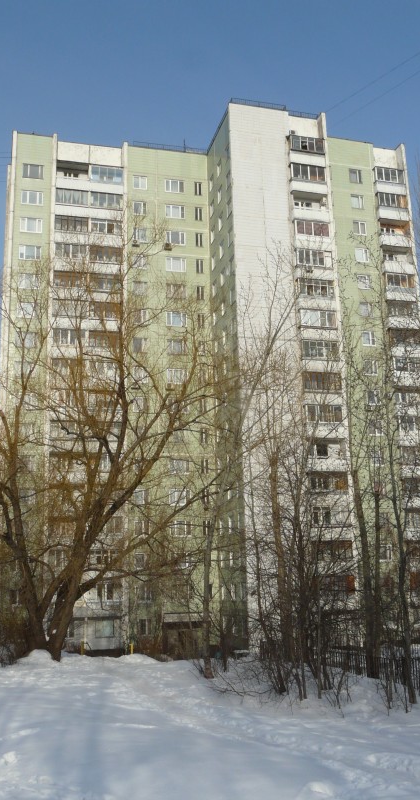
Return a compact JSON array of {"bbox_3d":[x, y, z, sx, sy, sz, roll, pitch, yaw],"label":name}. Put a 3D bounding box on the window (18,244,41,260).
[{"bbox_3d":[-16.615,-13.578,68.414,1.959,1.341,0.150,2,-14,-15],"label":"window"}]

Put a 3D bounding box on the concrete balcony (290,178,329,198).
[{"bbox_3d":[8.874,-19.042,67.428,3.507,1.153,1.200,2,-14,-15],"label":"concrete balcony"}]

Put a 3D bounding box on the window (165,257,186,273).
[{"bbox_3d":[-3.253,-13.155,72.107,1.960,1.424,0.150,2,-14,-15],"label":"window"}]

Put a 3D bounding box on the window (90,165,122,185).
[{"bbox_3d":[-9.897,-21.595,71.210,3.173,1.882,0.120,2,-14,-15],"label":"window"}]

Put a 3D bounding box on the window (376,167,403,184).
[{"bbox_3d":[17.806,-22.044,72.997,3.186,1.641,0.120,2,-14,-15],"label":"window"}]

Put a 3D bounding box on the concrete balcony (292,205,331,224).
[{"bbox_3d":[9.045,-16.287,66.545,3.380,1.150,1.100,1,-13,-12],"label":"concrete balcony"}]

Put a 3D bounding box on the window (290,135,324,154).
[{"bbox_3d":[8.979,-23.316,67.731,3.320,1.480,0.200,1,-13,-12],"label":"window"}]

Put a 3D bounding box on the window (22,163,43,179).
[{"bbox_3d":[-16.877,-21.781,70.610,1.987,1.451,0.200,1,-13,-12],"label":"window"}]

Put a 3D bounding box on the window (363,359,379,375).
[{"bbox_3d":[14.924,-2.963,68.402,1.471,1.410,0.150,2,-14,-15],"label":"window"}]

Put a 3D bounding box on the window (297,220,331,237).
[{"bbox_3d":[9.182,-15.311,66.037,3.377,1.385,0.120,2,-14,-15],"label":"window"}]

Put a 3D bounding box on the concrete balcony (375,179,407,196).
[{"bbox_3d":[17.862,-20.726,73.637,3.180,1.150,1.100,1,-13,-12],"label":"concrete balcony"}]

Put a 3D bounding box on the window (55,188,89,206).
[{"bbox_3d":[-12.979,-19.057,69.721,3.013,1.775,0.120,2,-14,-15],"label":"window"}]

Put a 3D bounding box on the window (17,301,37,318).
[{"bbox_3d":[-16.518,-8.148,67.444,1.987,1.451,0.200,1,-13,-12],"label":"window"}]

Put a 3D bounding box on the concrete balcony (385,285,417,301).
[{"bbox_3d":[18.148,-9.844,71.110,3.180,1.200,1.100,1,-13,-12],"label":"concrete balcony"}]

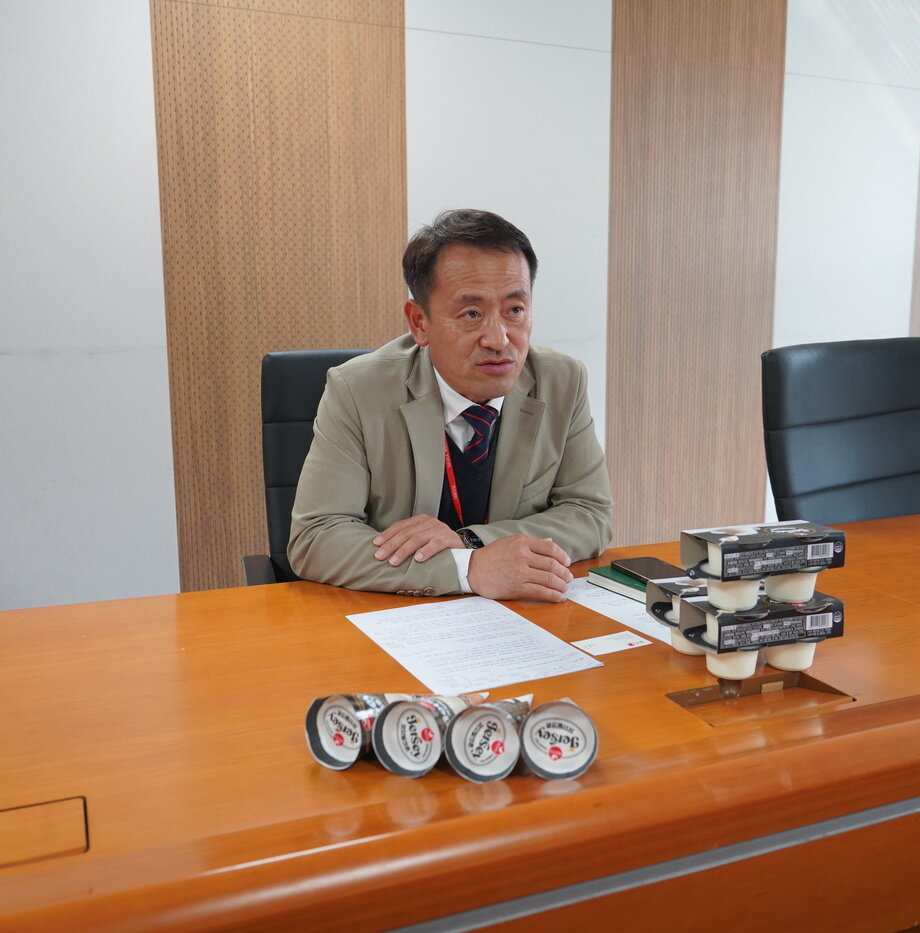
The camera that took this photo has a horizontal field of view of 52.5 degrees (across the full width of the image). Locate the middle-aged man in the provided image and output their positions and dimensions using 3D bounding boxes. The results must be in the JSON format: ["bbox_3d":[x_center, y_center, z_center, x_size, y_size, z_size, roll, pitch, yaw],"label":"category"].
[{"bbox_3d":[-0.004,0.240,1.587,0.550,1.270,0.620,-3,9,-19],"label":"middle-aged man"}]

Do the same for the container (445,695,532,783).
[{"bbox_3d":[0.046,0.240,0.880,0.066,0.066,0.166,3,0,18],"label":"container"}]

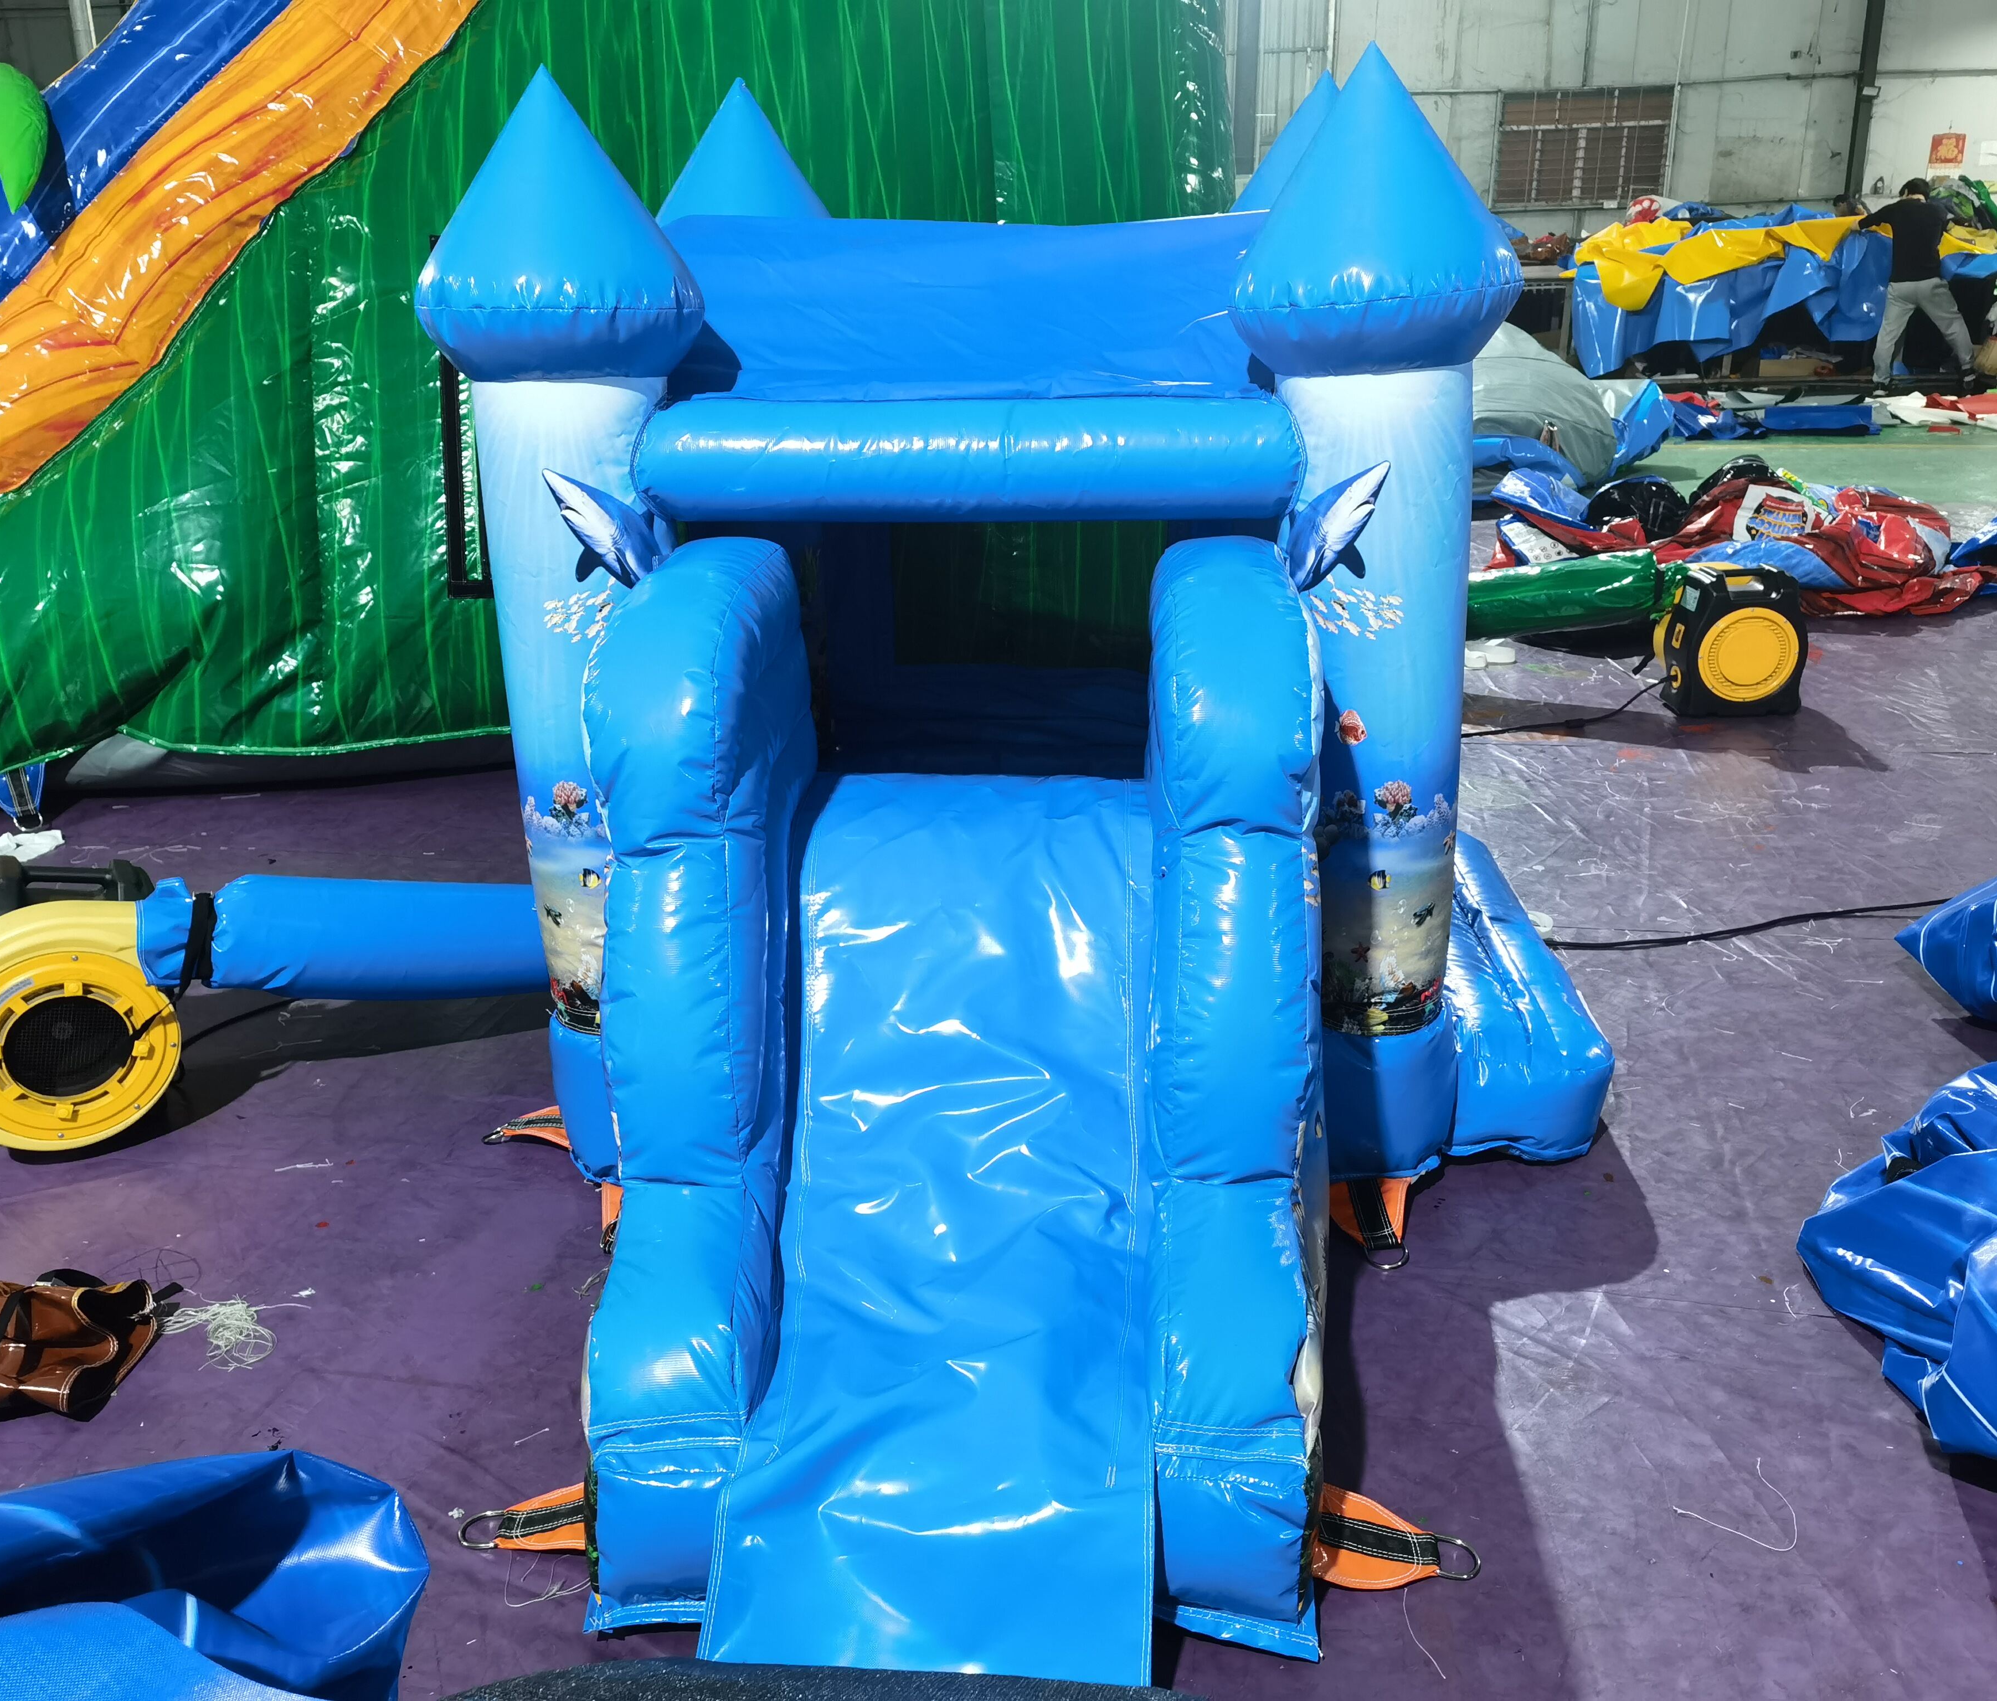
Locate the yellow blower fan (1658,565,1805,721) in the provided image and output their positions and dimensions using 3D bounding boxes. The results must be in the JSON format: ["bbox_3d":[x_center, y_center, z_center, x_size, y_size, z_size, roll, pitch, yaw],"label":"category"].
[{"bbox_3d":[1.928,-0.577,4.678,0.346,0.378,0.304,0,19,2],"label":"yellow blower fan"}]

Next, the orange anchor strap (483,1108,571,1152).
[{"bbox_3d":[-0.653,0.379,2.471,0.142,0.047,0.105,-4,19,-8],"label":"orange anchor strap"}]

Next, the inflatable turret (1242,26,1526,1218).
[{"bbox_3d":[0.459,-0.254,2.205,0.341,1.375,0.341,-2,19,3],"label":"inflatable turret"}]

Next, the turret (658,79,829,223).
[{"bbox_3d":[-0.395,-0.565,3.060,0.341,1.417,0.341,-1,19,3],"label":"turret"}]

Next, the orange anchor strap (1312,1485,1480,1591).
[{"bbox_3d":[0.372,0.633,1.670,0.163,0.042,0.131,5,19,17],"label":"orange anchor strap"}]

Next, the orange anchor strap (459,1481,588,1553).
[{"bbox_3d":[-0.454,0.631,1.715,0.147,0.042,0.110,-5,19,-11],"label":"orange anchor strap"}]

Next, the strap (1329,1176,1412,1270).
[{"bbox_3d":[0.469,0.458,2.193,0.126,0.042,0.178,-1,18,0],"label":"strap"}]

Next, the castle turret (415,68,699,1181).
[{"bbox_3d":[-0.499,-0.241,2.227,0.341,1.365,0.341,-1,19,3],"label":"castle turret"}]

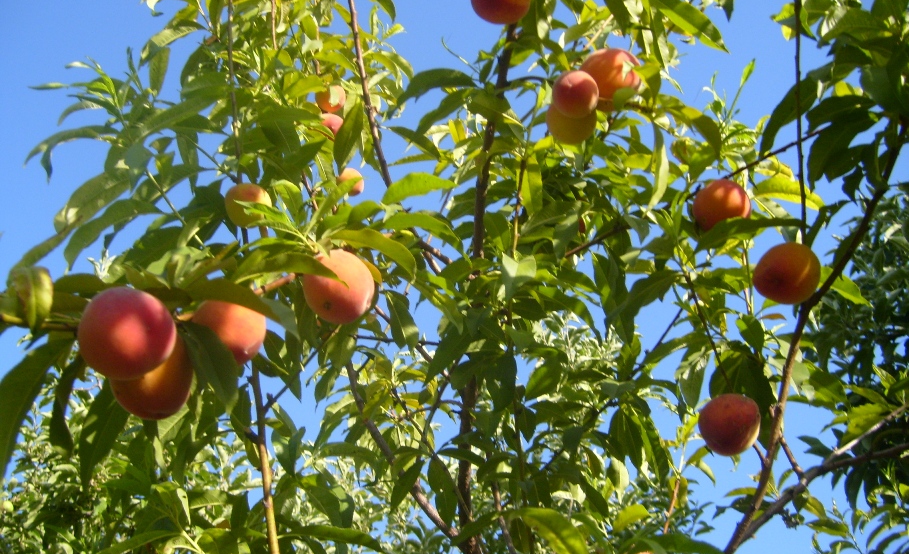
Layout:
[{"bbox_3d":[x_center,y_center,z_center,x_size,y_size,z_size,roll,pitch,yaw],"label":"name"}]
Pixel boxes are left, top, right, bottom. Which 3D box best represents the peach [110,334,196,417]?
[{"bbox_3d":[-0.250,0.083,0.760,0.070,0.070,0.070,0,-20,0],"label":"peach"}]

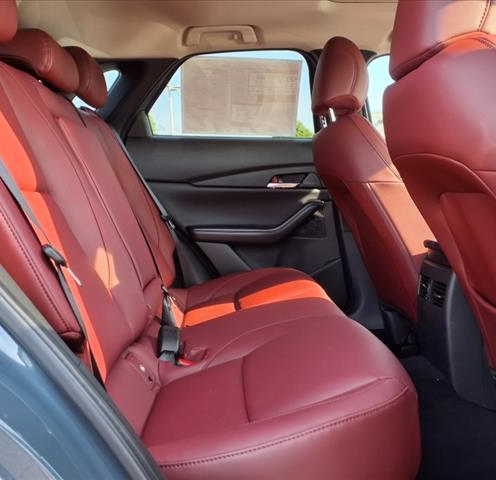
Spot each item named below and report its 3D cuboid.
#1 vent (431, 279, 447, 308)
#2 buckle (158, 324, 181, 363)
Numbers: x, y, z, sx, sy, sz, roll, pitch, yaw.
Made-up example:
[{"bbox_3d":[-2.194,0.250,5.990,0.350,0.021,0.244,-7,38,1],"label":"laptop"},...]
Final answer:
[{"bbox_3d":[0.424,0.121,1.101,0.020,0.055,0.053,7,5,-10],"label":"vent"},{"bbox_3d":[-0.160,0.211,1.020,0.041,0.072,0.026,7,-29,-9],"label":"buckle"}]

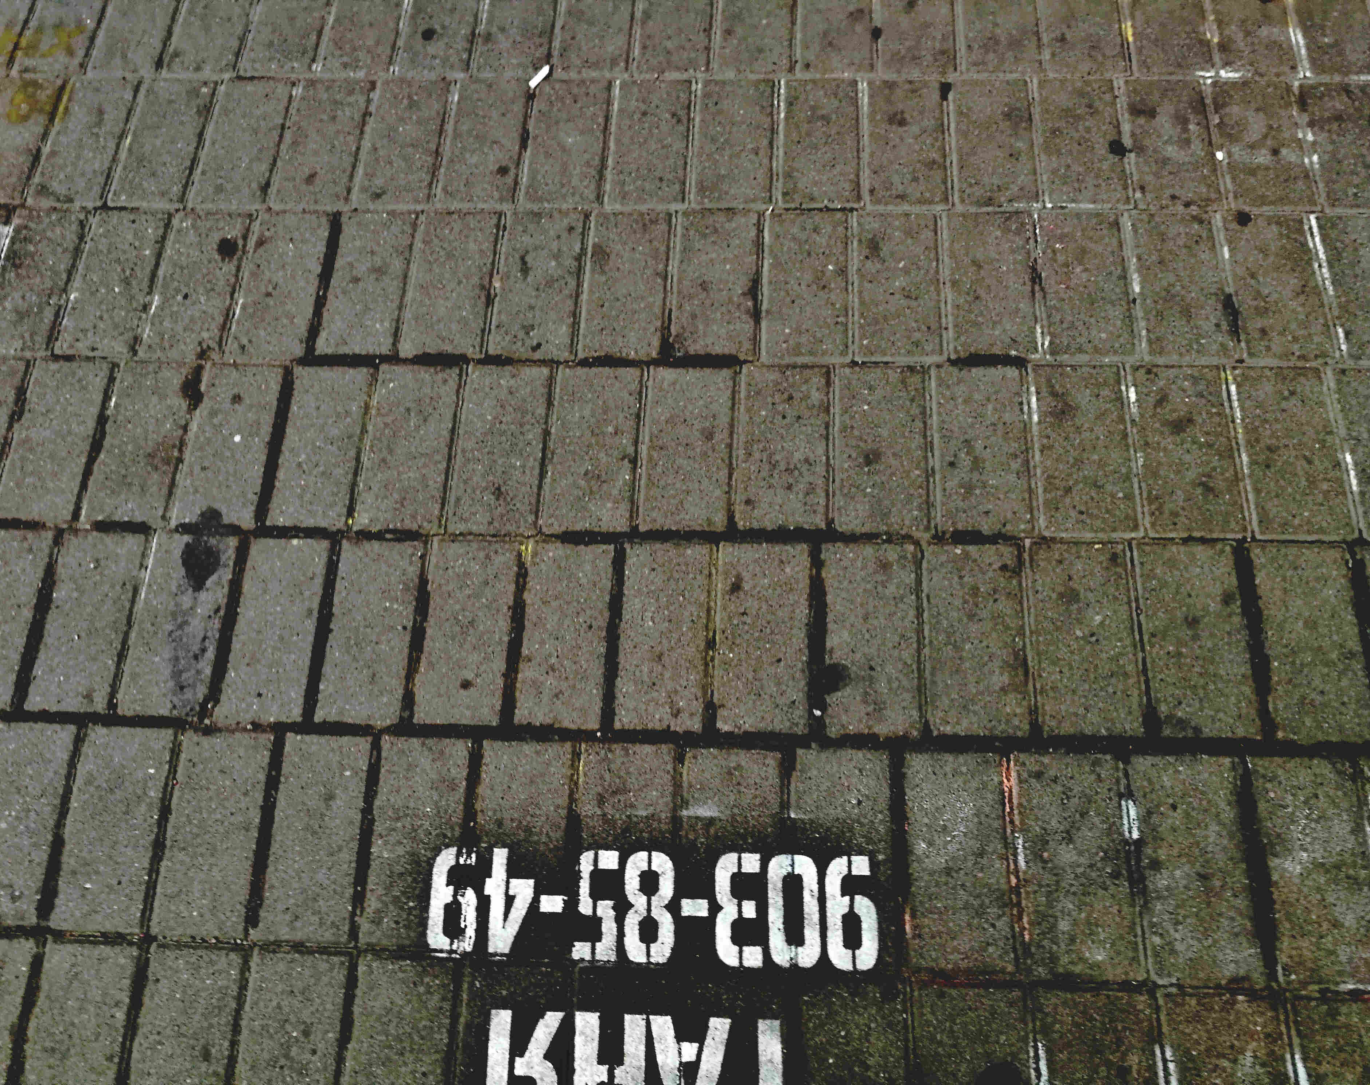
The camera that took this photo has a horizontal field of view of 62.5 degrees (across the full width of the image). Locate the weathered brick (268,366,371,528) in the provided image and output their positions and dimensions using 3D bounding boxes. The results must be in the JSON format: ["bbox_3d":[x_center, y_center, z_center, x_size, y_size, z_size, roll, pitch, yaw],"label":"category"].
[{"bbox_3d":[-0.397,-0.097,1.266,0.098,0.060,0.199,1,69,5],"label":"weathered brick"}]

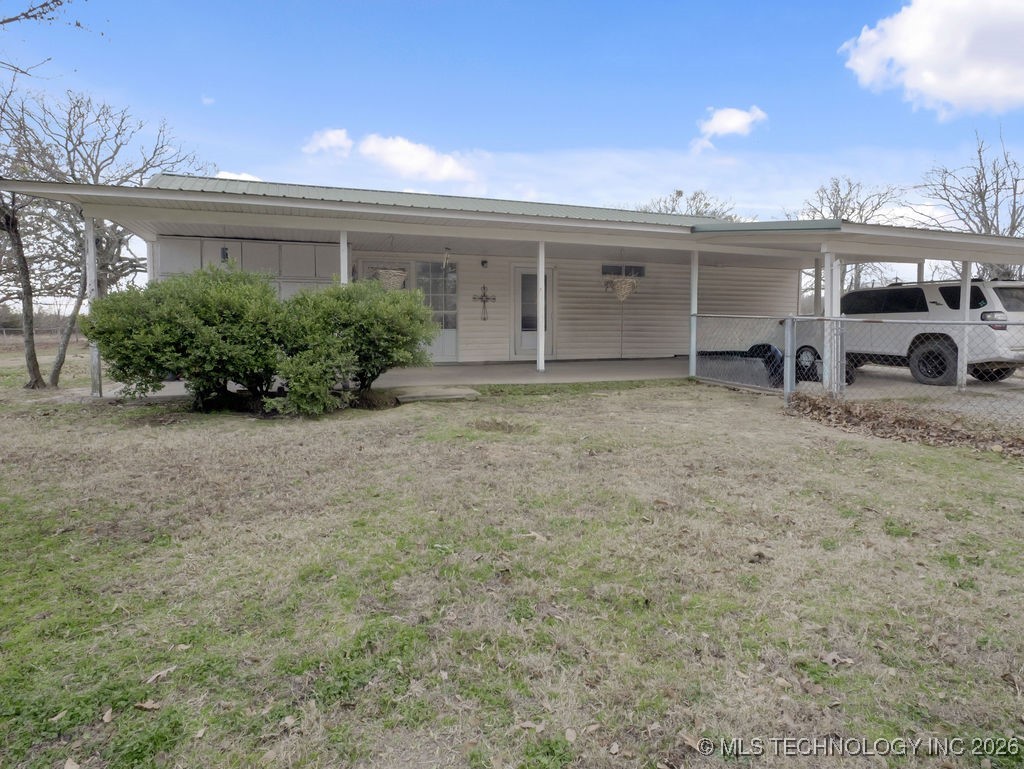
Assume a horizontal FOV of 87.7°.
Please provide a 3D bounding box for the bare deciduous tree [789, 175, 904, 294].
[{"bbox_3d":[16.640,-6.069,26.500,6.000,8.800,6.000,0,5,0],"label":"bare deciduous tree"}]

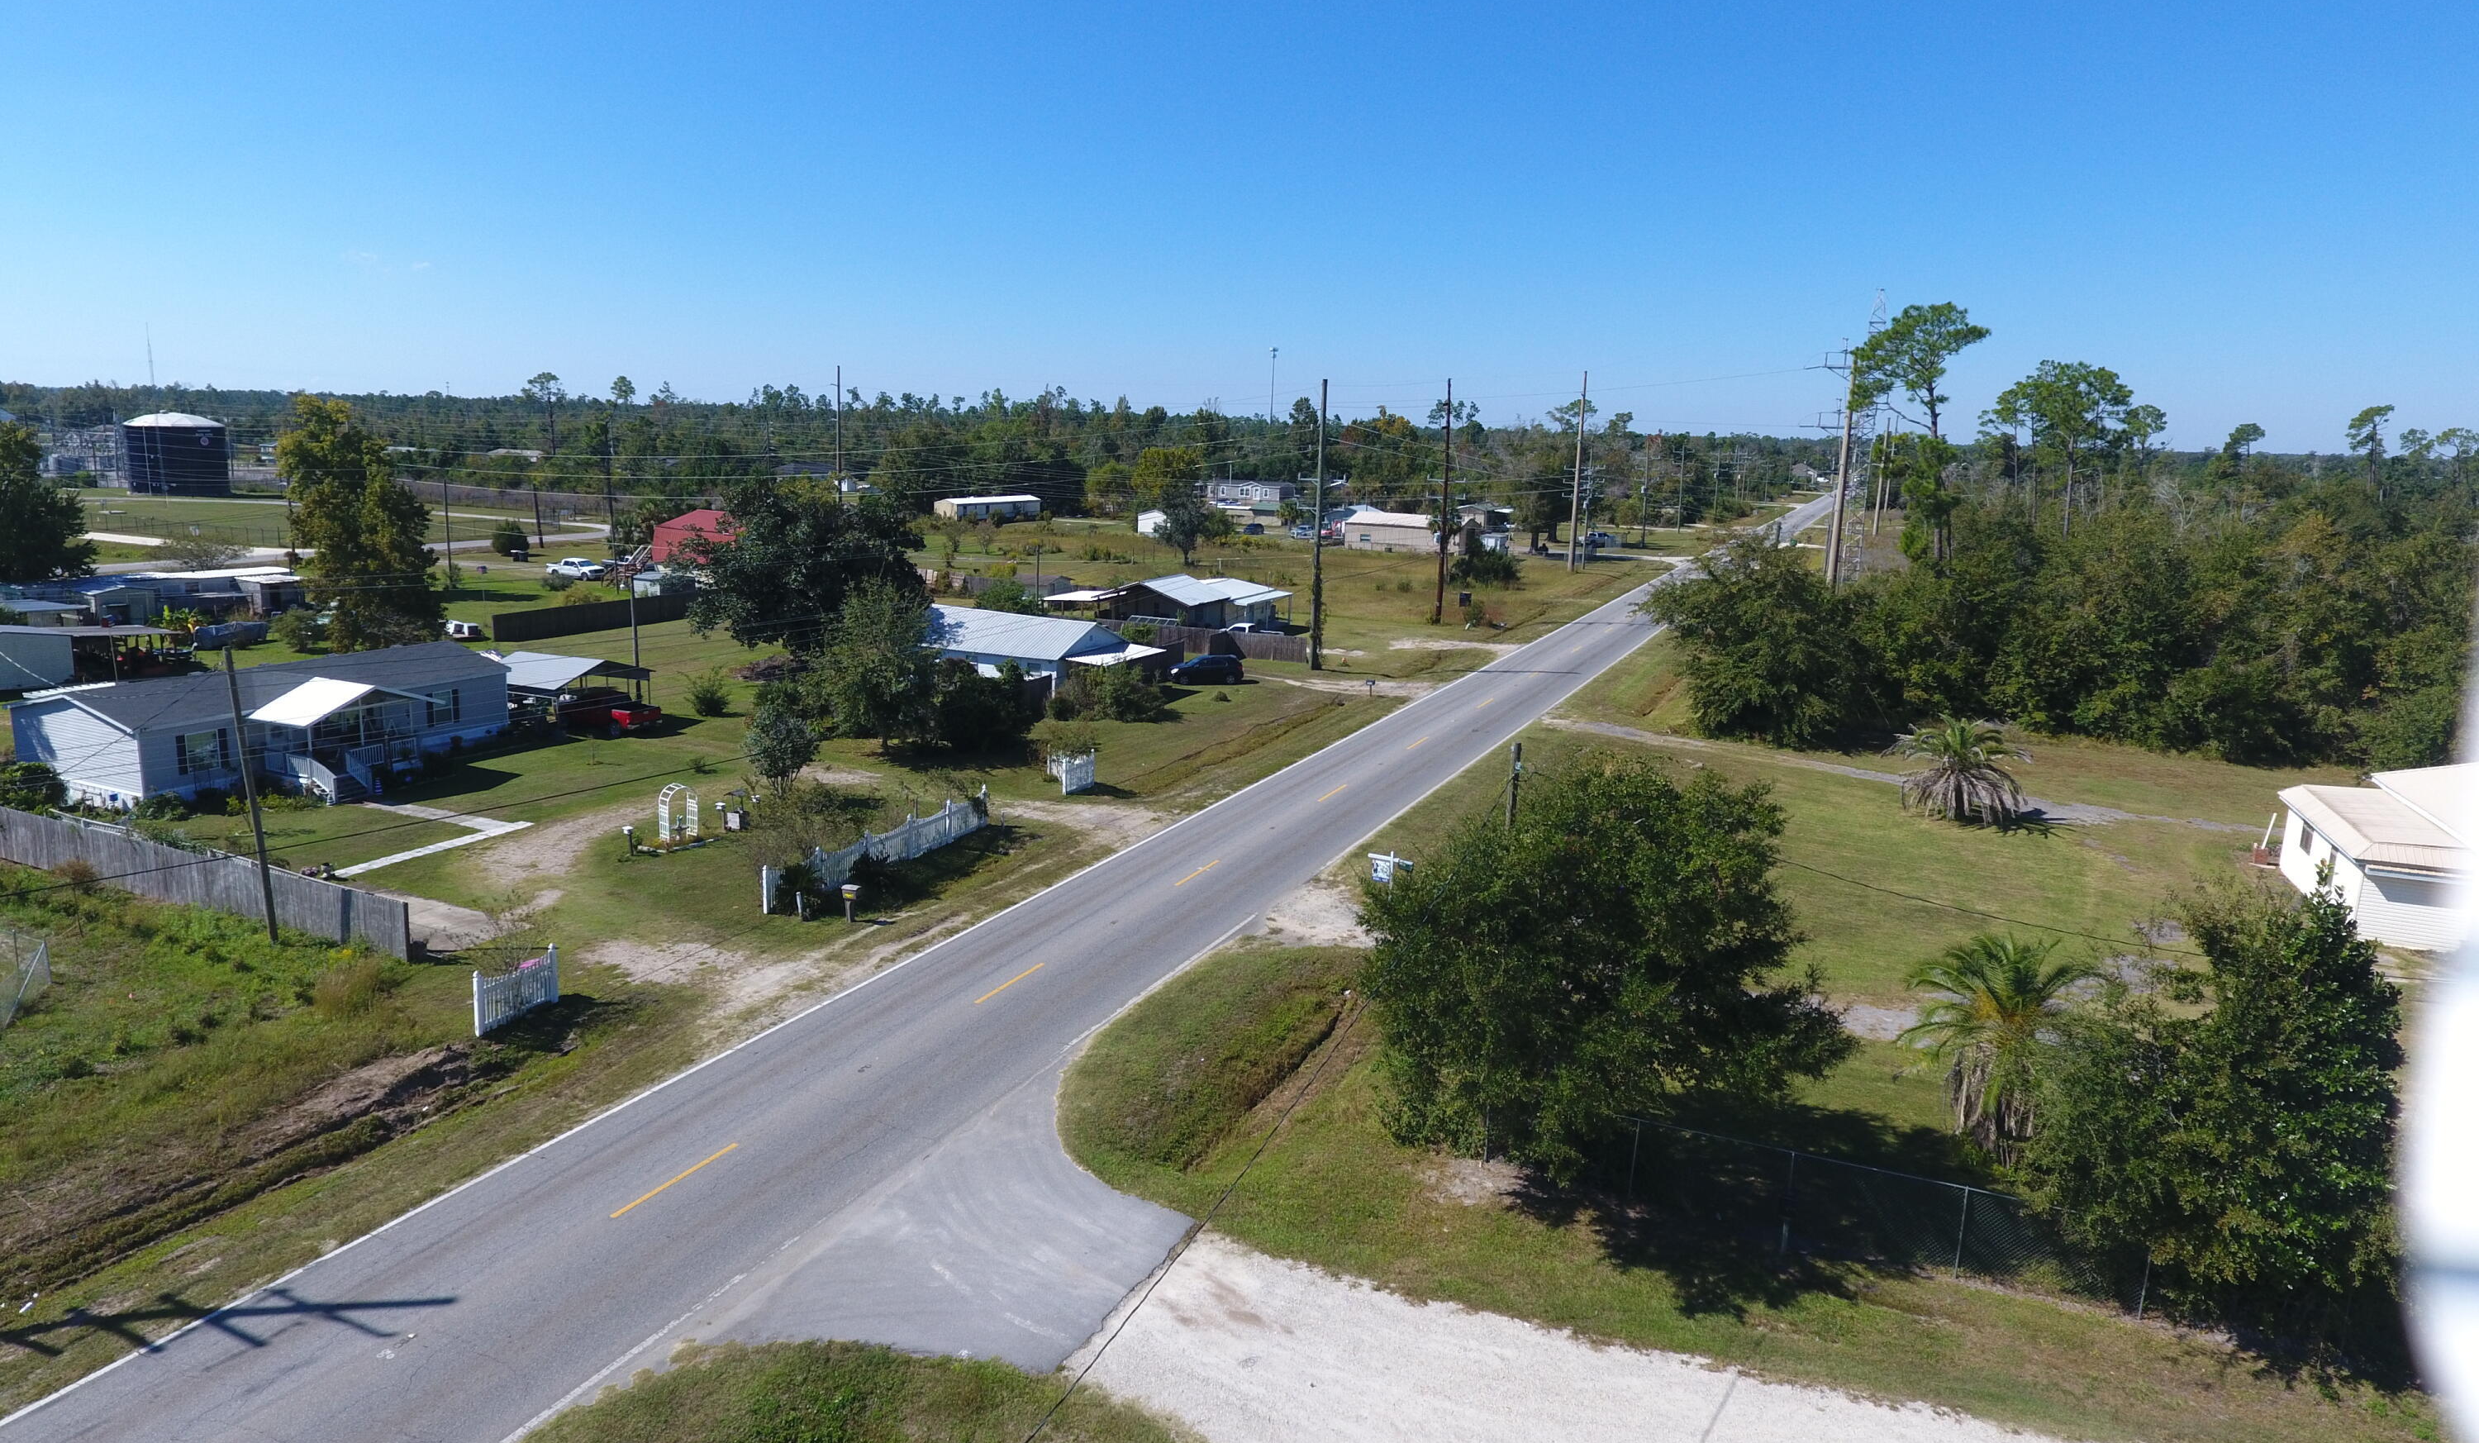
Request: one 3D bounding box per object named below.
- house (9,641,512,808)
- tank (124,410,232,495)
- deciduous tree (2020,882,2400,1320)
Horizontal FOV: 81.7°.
[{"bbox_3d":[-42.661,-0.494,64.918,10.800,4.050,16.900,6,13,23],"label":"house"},{"bbox_3d":[-177.488,-44.795,239.278,13.600,13.000,13.600,-7,15,-36],"label":"tank"},{"bbox_3d":[19.256,7.085,28.277,6.000,7.200,5.500,10,15,37],"label":"deciduous tree"}]

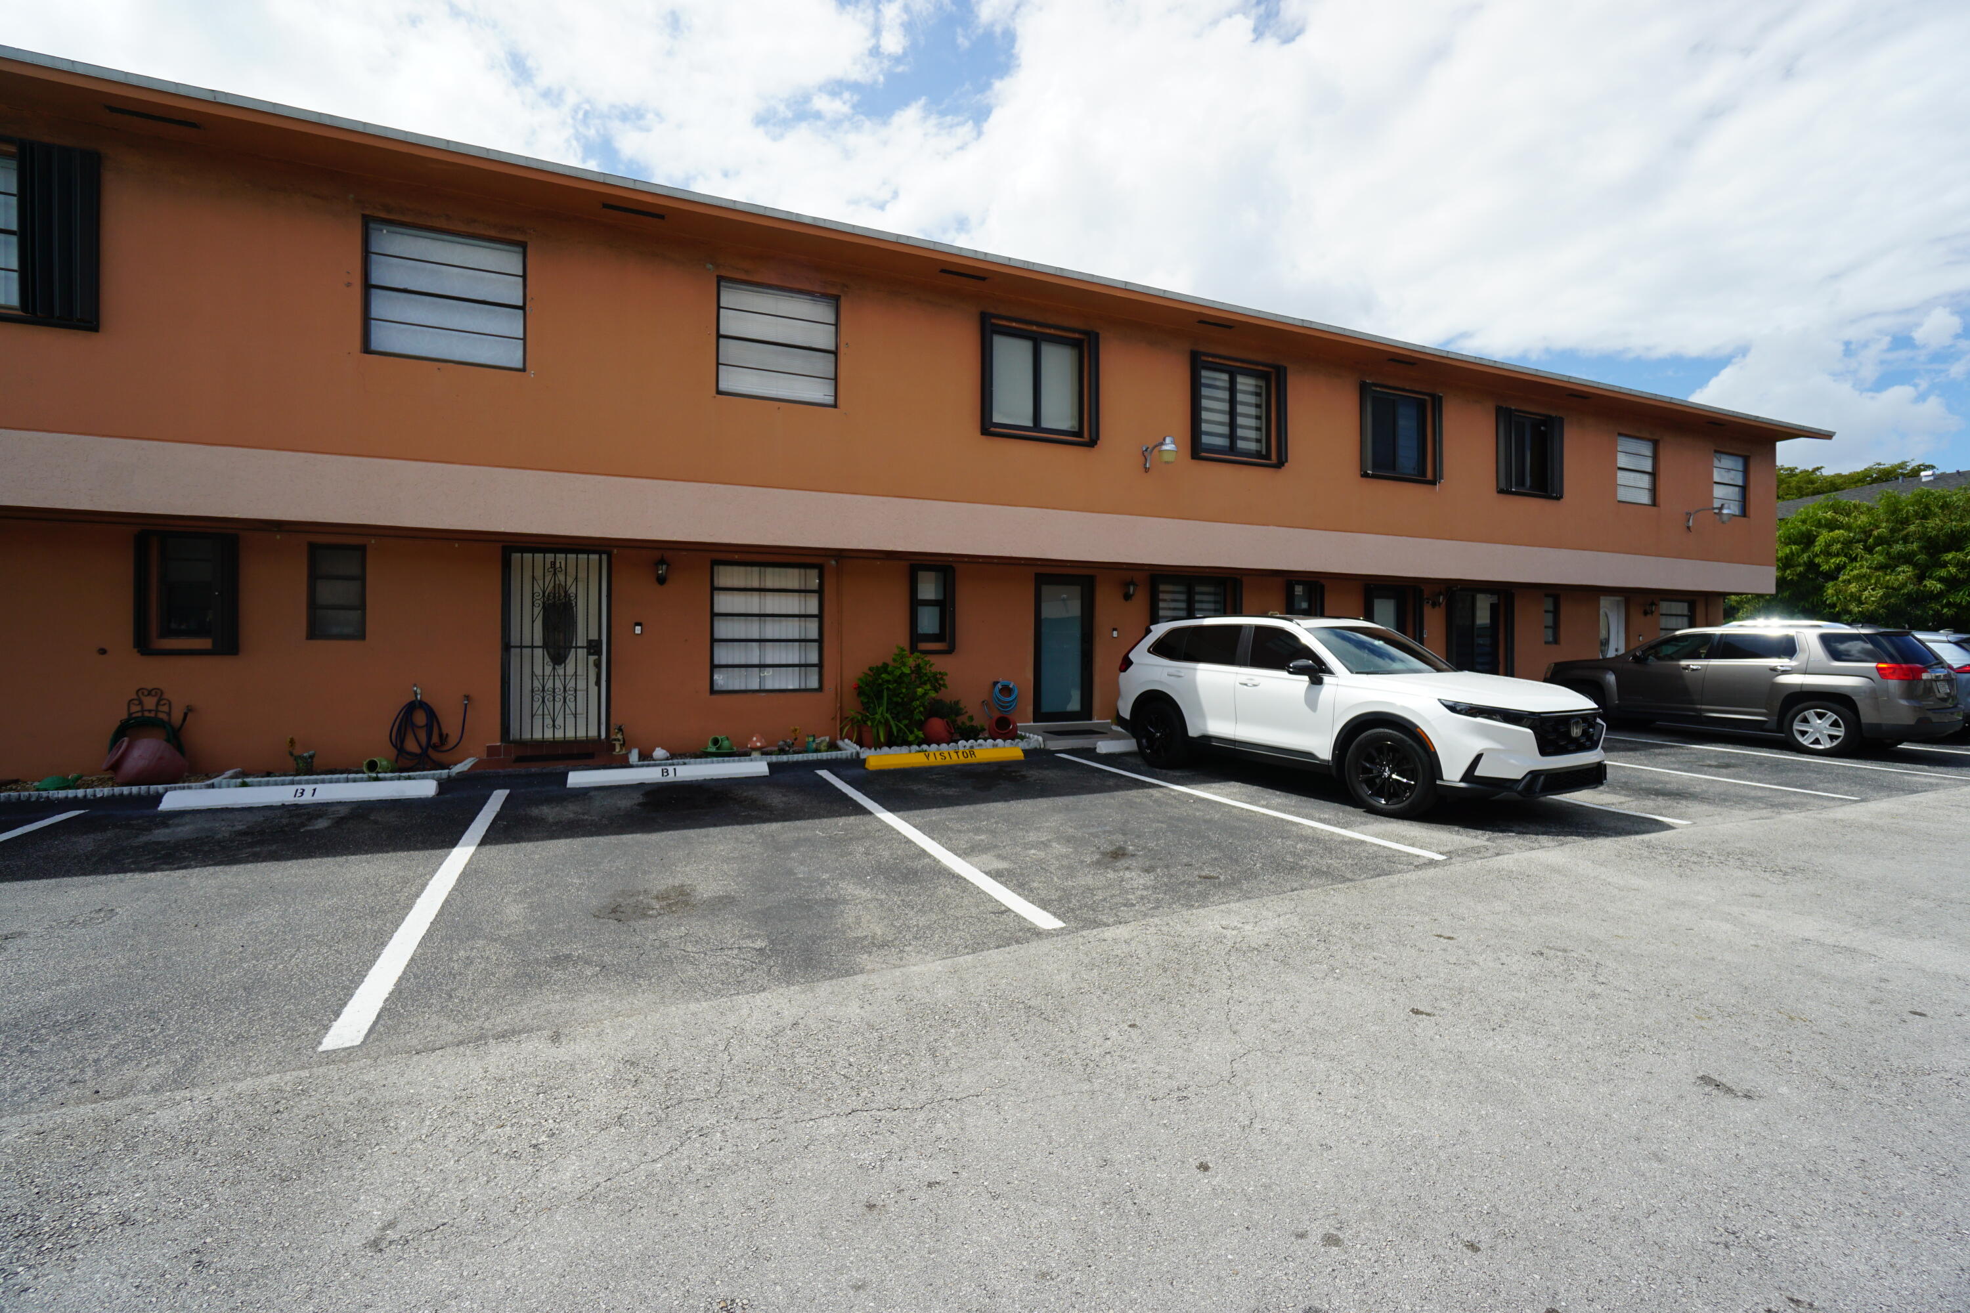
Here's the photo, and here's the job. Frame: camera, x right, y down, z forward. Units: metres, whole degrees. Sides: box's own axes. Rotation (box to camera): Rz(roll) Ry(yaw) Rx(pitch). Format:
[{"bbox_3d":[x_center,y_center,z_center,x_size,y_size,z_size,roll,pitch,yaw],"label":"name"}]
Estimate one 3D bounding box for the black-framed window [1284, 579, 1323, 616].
[{"bbox_3d":[5.177,-0.629,13.261,0.740,1.152,0.130,0,0,-23],"label":"black-framed window"}]

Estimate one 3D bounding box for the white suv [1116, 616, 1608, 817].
[{"bbox_3d":[3.311,0.414,8.278,1.870,1.685,4.694,0,2,-30],"label":"white suv"}]

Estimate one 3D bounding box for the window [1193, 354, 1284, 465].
[{"bbox_3d":[3.593,-3.456,11.582,1.692,1.497,0.150,0,0,-23],"label":"window"}]

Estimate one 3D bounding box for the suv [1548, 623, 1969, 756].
[{"bbox_3d":[10.925,0.378,12.166,1.850,1.720,4.700,0,2,-23],"label":"suv"}]

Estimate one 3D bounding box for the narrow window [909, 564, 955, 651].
[{"bbox_3d":[-0.694,-0.620,10.885,0.590,1.160,0.140,0,0,-24],"label":"narrow window"}]

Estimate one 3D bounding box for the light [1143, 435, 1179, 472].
[{"bbox_3d":[2.312,-2.694,10.896,0.230,0.340,0.630,0,0,-24],"label":"light"}]

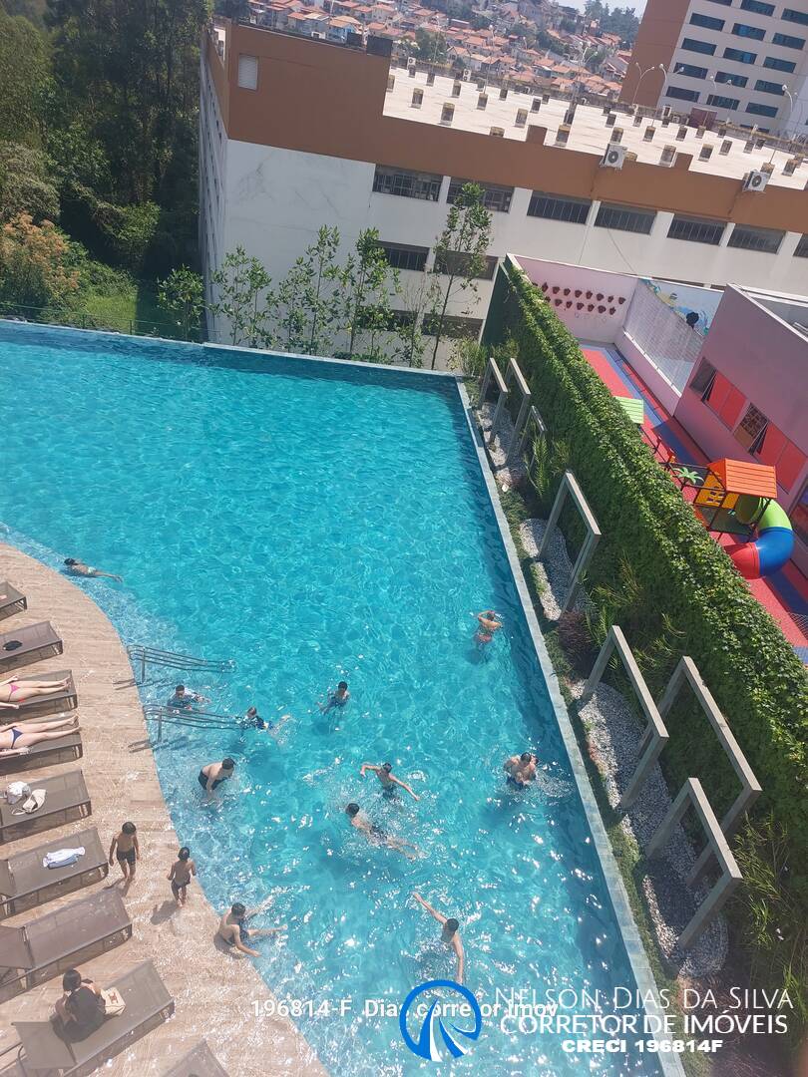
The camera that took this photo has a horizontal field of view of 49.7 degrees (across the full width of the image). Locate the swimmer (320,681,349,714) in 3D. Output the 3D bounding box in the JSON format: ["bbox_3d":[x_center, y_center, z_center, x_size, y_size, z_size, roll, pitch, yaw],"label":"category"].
[{"bbox_3d":[-1.268,2.989,16.169,0.500,0.900,0.600,25,38,17],"label":"swimmer"}]

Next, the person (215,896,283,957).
[{"bbox_3d":[-2.026,5.278,12.060,1.000,0.900,0.720,-21,47,-36],"label":"person"}]

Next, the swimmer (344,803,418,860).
[{"bbox_3d":[-0.338,4.690,13.923,1.500,0.380,0.520,33,41,13],"label":"swimmer"}]

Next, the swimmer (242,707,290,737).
[{"bbox_3d":[-2.422,3.227,15.280,0.950,0.500,0.600,-1,38,-17],"label":"swimmer"}]

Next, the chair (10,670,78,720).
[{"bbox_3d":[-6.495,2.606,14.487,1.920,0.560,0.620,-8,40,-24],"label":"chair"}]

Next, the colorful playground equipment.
[{"bbox_3d":[7.466,-0.425,19.442,3.100,2.750,1.800,2,38,-14],"label":"colorful playground equipment"}]

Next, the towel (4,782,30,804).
[{"bbox_3d":[-5.720,3.791,12.913,0.340,0.160,0.280,-10,42,-27],"label":"towel"}]

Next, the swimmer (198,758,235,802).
[{"bbox_3d":[-3.009,3.906,13.984,0.620,1.000,0.500,19,37,9],"label":"swimmer"}]

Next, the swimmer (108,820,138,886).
[{"bbox_3d":[-3.834,4.361,12.136,0.420,1.380,0.320,0,38,-15],"label":"swimmer"}]

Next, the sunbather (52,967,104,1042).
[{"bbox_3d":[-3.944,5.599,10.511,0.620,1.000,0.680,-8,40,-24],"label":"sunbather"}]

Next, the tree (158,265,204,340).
[{"bbox_3d":[-6.767,-7.026,26.490,1.350,2.700,1.350,5,37,-10],"label":"tree"}]

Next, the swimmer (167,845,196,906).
[{"bbox_3d":[-3.026,4.655,11.988,0.420,1.340,0.420,1,37,-14],"label":"swimmer"}]

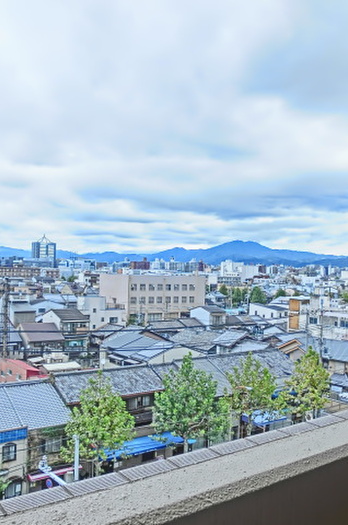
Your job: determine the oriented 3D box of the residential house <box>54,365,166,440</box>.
[{"bbox_3d":[-7.517,15.533,49.264,10.300,8.900,10.500,1,0,-34],"label":"residential house"}]

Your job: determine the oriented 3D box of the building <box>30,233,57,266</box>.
[{"bbox_3d":[-186.692,-9.135,700.323,26.000,57.000,27.000,2,-1,-37],"label":"building"}]

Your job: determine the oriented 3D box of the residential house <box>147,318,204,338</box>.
[{"bbox_3d":[0.394,14.781,98.036,10.800,6.300,7.000,2,-1,-37],"label":"residential house"}]

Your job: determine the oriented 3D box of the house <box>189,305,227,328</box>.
[{"bbox_3d":[8.392,14.660,120.043,6.000,7.500,7.200,2,-1,-37],"label":"house"}]

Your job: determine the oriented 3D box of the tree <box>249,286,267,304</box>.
[{"bbox_3d":[33.695,14.990,195.057,7.200,10.000,7.200,2,-1,-37],"label":"tree"}]

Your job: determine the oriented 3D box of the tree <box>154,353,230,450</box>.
[{"bbox_3d":[1.665,14.302,45.426,6.800,11.560,6.800,1,0,0],"label":"tree"}]

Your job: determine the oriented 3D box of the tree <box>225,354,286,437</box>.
[{"bbox_3d":[8.319,14.763,49.900,5.800,10.810,5.800,1,0,0],"label":"tree"}]

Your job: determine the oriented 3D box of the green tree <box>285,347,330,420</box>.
[{"bbox_3d":[14.123,13.386,50.550,4.800,8.800,4.800,2,-1,-37],"label":"green tree"}]

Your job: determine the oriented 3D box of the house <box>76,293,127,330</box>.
[{"bbox_3d":[-17.492,12.892,118.054,10.500,9.500,7.000,2,-1,-37],"label":"house"}]

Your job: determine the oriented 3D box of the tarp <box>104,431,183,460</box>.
[{"bbox_3d":[-3.033,16.678,44.453,8.200,0.900,1.900,1,0,-34],"label":"tarp"}]

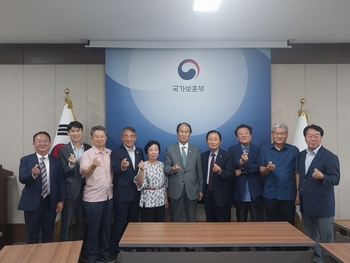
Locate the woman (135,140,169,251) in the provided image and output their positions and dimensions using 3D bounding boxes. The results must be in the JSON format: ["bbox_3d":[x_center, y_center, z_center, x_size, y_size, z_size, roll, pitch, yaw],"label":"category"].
[{"bbox_3d":[-0.308,0.863,3.460,0.460,1.490,0.340,0,0,-3],"label":"woman"}]

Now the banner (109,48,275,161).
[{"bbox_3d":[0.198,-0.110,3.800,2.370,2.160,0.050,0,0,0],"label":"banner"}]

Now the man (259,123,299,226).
[{"bbox_3d":[1.378,0.753,3.530,0.530,1.710,0.360,0,0,8],"label":"man"}]

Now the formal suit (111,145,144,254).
[{"bbox_3d":[-0.628,0.873,3.480,0.500,1.410,0.340,0,0,-10],"label":"formal suit"}]

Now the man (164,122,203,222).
[{"bbox_3d":[0.114,0.747,3.530,0.510,1.720,0.360,0,0,0],"label":"man"}]

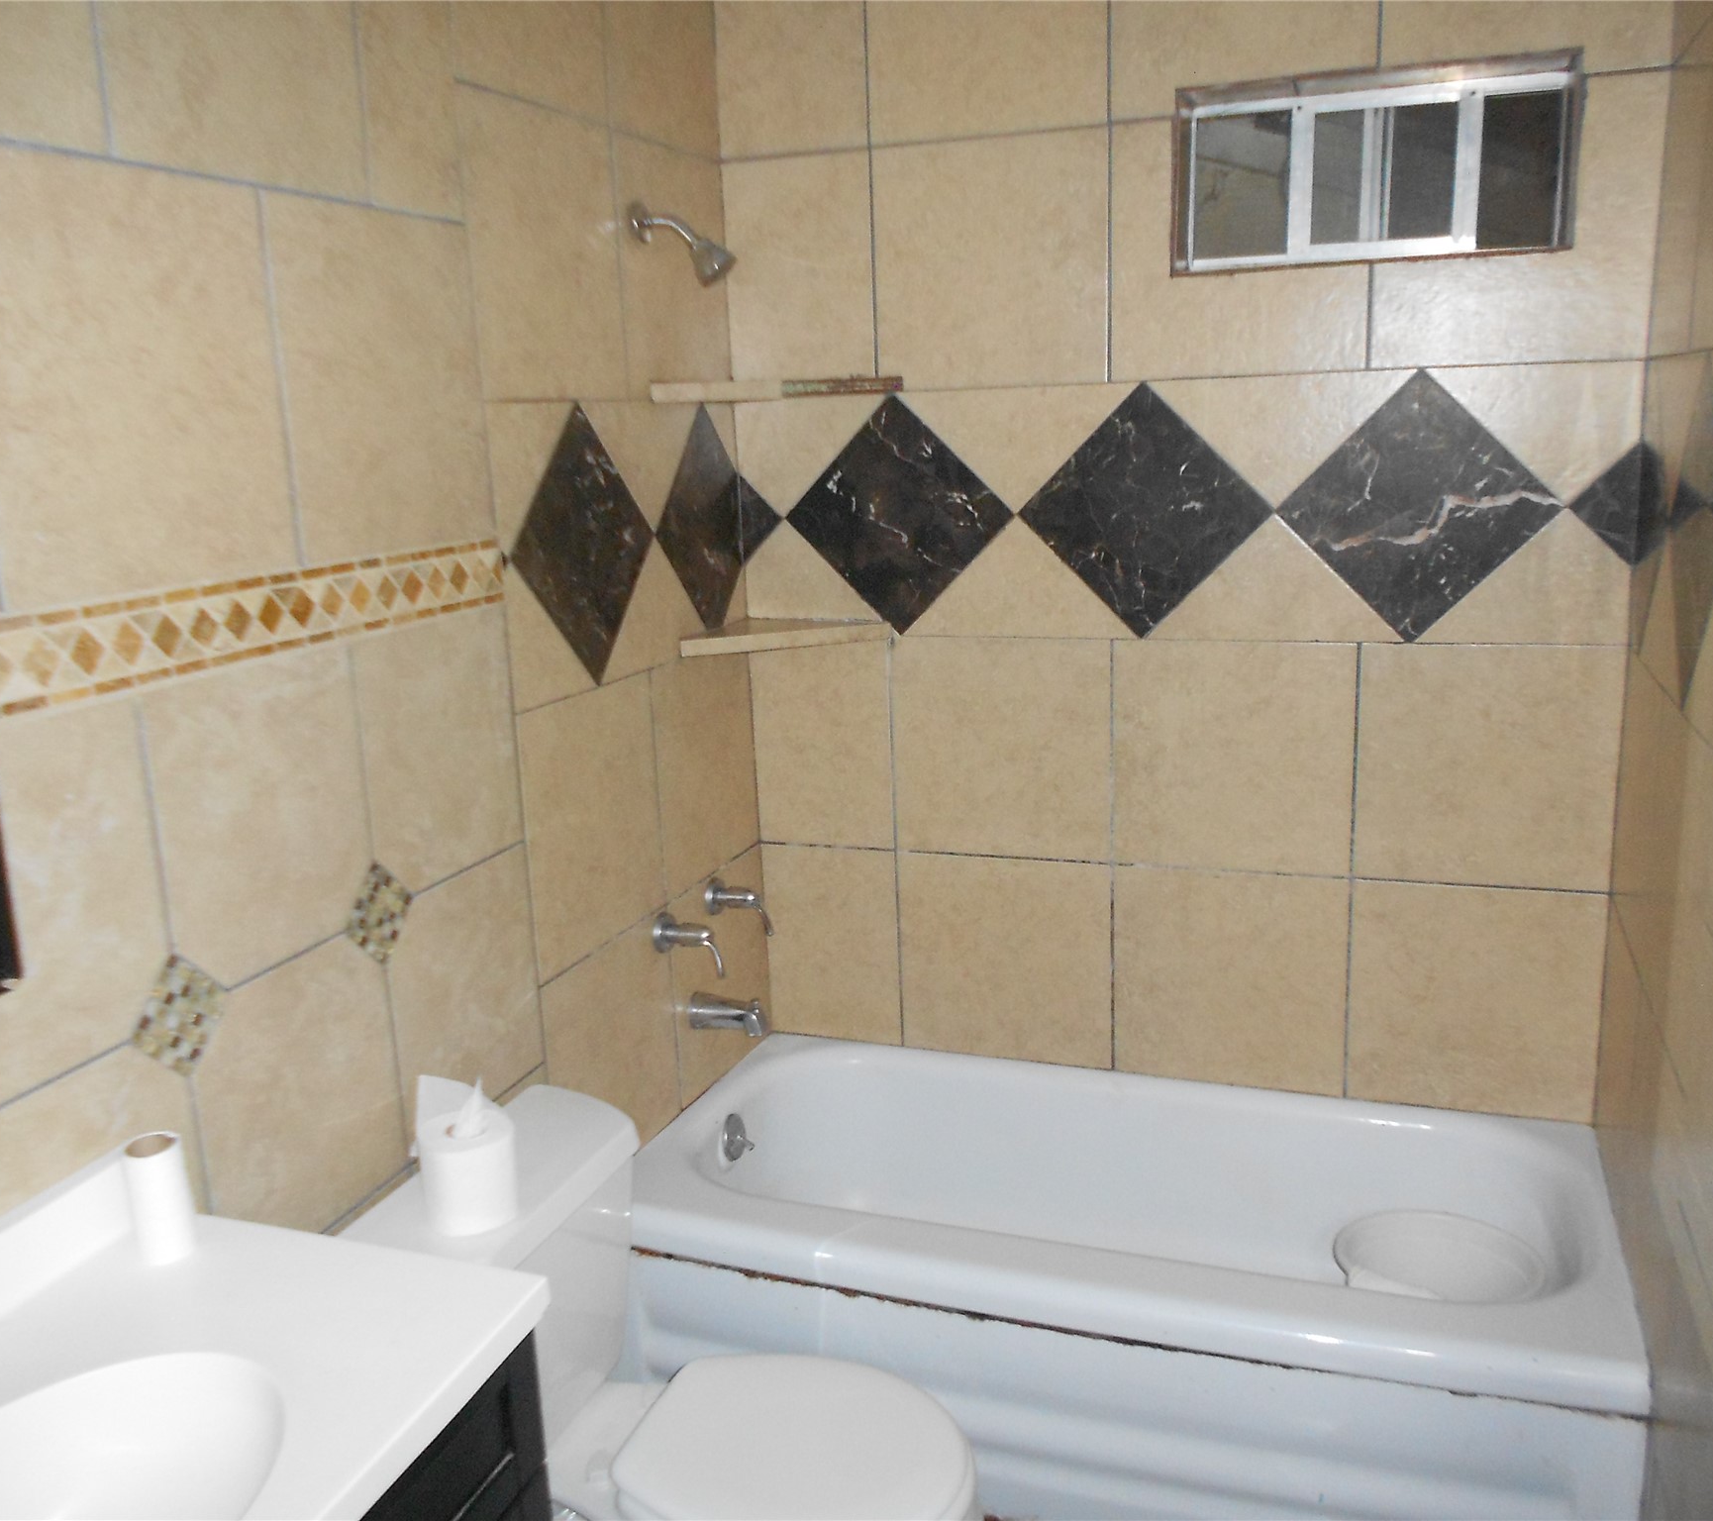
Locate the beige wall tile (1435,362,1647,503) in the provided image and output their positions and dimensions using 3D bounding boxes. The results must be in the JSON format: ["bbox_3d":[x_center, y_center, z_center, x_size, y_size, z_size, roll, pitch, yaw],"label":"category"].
[{"bbox_3d":[1.040,-0.500,2.352,0.310,0.215,0.010,2,14,20],"label":"beige wall tile"}]

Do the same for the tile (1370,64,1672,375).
[{"bbox_3d":[0.987,-0.804,2.294,0.396,0.405,0.010,2,14,20],"label":"tile"}]

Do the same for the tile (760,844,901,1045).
[{"bbox_3d":[-0.046,0.357,2.972,0.281,0.395,0.010,2,14,20],"label":"tile"}]

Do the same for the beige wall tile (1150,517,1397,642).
[{"bbox_3d":[0.692,-0.303,2.525,0.425,0.213,0.010,2,14,20],"label":"beige wall tile"}]

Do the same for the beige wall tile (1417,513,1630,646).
[{"bbox_3d":[1.044,-0.288,2.396,0.317,0.213,0.010,2,14,20],"label":"beige wall tile"}]

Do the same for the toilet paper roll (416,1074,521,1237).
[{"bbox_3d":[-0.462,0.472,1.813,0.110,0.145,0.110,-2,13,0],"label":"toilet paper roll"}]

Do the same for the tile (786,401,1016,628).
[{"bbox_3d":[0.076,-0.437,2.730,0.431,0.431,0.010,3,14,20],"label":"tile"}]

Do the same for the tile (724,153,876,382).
[{"bbox_3d":[-0.098,-0.853,2.696,0.276,0.403,0.012,2,14,20],"label":"tile"}]

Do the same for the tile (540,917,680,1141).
[{"bbox_3d":[-0.391,0.482,2.464,0.010,0.397,0.412,2,14,20],"label":"tile"}]

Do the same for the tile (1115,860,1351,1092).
[{"bbox_3d":[0.660,0.387,2.703,0.408,0.397,0.010,2,14,20],"label":"tile"}]

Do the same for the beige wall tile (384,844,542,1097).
[{"bbox_3d":[-0.529,0.319,2.069,0.010,0.342,0.331,2,14,20],"label":"beige wall tile"}]

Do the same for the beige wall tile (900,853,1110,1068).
[{"bbox_3d":[0.279,0.371,2.852,0.407,0.395,0.010,2,14,20],"label":"beige wall tile"}]

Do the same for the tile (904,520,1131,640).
[{"bbox_3d":[0.285,-0.322,2.682,0.430,0.210,0.010,2,14,20],"label":"tile"}]

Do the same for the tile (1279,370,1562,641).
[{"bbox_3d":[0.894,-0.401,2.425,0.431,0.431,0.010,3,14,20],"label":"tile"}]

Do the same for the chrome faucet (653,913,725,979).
[{"bbox_3d":[-0.280,0.315,2.596,0.106,0.106,0.066,3,14,20],"label":"chrome faucet"}]

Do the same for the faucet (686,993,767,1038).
[{"bbox_3d":[-0.225,0.456,2.719,0.132,0.076,0.066,2,14,20],"label":"faucet"}]

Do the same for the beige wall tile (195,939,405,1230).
[{"bbox_3d":[-0.644,0.394,1.779,0.010,0.336,0.324,2,14,20],"label":"beige wall tile"}]

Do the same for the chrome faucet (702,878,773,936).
[{"bbox_3d":[-0.206,0.265,2.772,0.114,0.105,0.070,2,14,20],"label":"chrome faucet"}]

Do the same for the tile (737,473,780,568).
[{"bbox_3d":[-0.172,-0.446,2.825,0.086,0.168,0.011,2,13,20],"label":"tile"}]

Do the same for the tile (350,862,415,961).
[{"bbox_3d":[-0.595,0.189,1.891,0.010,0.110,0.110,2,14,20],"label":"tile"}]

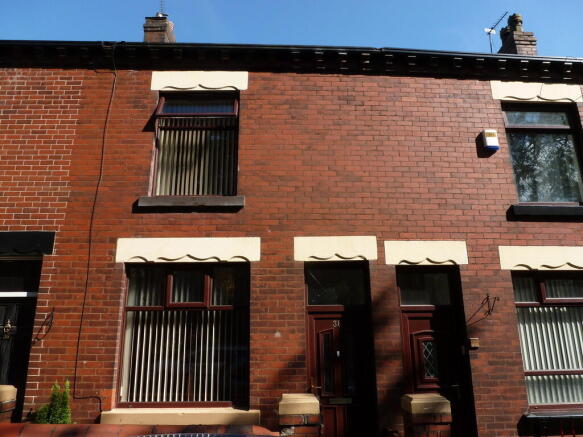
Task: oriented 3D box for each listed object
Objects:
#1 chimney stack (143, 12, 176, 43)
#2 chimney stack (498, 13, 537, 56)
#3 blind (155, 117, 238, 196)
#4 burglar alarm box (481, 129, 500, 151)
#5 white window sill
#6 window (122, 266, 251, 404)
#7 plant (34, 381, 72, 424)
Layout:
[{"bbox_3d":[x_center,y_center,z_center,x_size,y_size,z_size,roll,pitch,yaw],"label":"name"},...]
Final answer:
[{"bbox_3d":[-3.145,-4.289,9.695,0.550,1.380,0.660,0,-14,-2],"label":"chimney stack"},{"bbox_3d":[5.617,-4.409,10.092,0.550,1.600,0.660,0,-14,-2],"label":"chimney stack"},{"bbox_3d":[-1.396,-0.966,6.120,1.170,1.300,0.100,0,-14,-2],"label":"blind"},{"bbox_3d":[2.999,-1.157,6.083,0.210,0.330,0.100,0,-14,-2],"label":"burglar alarm box"},{"bbox_3d":[-1.374,2.485,5.060,1.950,0.170,0.200,0,-14,-2],"label":"white window sill"},{"bbox_3d":[-1.393,1.522,5.411,1.670,1.800,0.130,0,-14,-2],"label":"window"},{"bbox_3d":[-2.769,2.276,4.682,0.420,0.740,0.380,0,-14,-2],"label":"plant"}]

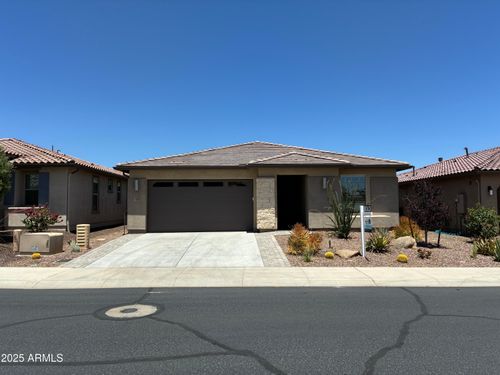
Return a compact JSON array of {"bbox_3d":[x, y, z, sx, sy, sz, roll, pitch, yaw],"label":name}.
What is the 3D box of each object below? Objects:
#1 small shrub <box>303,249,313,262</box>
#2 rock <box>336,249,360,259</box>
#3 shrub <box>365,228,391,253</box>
[{"bbox_3d":[1.769,2.075,11.560,0.310,0.420,0.310,0,-3,0],"label":"small shrub"},{"bbox_3d":[3.092,2.091,11.850,0.750,0.250,0.500,0,-3,-1],"label":"rock"},{"bbox_3d":[4.346,1.795,12.750,0.780,0.760,0.760,0,-3,-1],"label":"shrub"}]

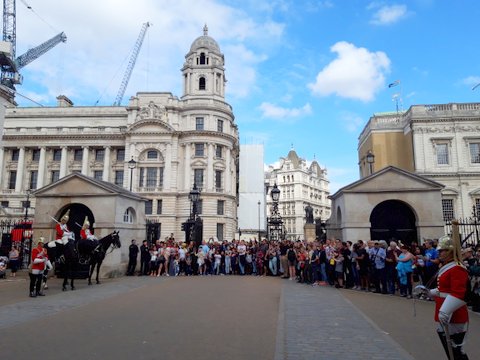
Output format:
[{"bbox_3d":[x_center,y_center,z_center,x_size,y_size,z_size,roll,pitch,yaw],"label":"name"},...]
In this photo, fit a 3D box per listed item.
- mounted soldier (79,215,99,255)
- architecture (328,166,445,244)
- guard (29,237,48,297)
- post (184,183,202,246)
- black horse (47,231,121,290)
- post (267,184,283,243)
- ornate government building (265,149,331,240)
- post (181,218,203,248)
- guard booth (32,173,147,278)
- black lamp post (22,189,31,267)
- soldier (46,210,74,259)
[{"bbox_3d":[-6.559,2.461,15.608,0.850,1.853,0.750,-4,-10,28],"label":"mounted soldier"},{"bbox_3d":[6.960,2.236,17.894,4.450,5.077,4.450,-1,-8,5],"label":"architecture"},{"bbox_3d":[-6.722,2.895,12.056,0.520,1.932,0.570,-5,-10,30],"label":"guard"},{"bbox_3d":[-2.722,2.768,21.324,0.950,5.110,0.950,-1,-8,5],"label":"post"},{"bbox_3d":[-6.352,3.134,14.599,2.750,2.260,0.900,-3,-9,22],"label":"black horse"},{"bbox_3d":[2.050,2.720,20.927,0.900,5.080,0.900,-1,-8,5],"label":"post"},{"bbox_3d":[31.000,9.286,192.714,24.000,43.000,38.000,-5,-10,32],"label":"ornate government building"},{"bbox_3d":[-2.763,3.747,21.180,1.100,3.132,1.100,-1,-8,5],"label":"post"},{"bbox_3d":[-7.913,2.513,19.694,4.450,5.098,4.450,-1,-8,5],"label":"guard booth"},{"bbox_3d":[-13.411,3.062,22.696,0.450,4.963,0.450,-1,-8,5],"label":"black lamp post"},{"bbox_3d":[-7.018,2.175,14.134,0.950,1.995,0.800,-4,-10,28],"label":"soldier"}]

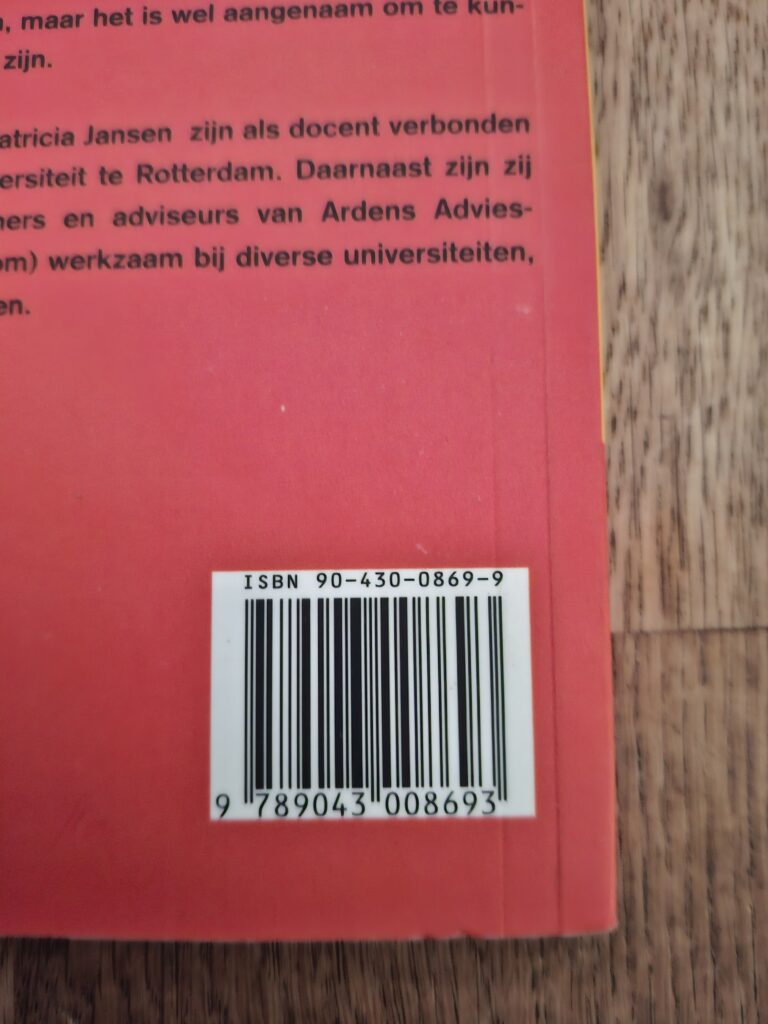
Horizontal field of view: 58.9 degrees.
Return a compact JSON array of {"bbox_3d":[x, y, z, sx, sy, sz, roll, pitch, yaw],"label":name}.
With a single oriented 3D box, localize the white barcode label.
[{"bbox_3d":[-0.001,0.021,0.079,0.037,0.001,0.029,-1,85,1],"label":"white barcode label"}]

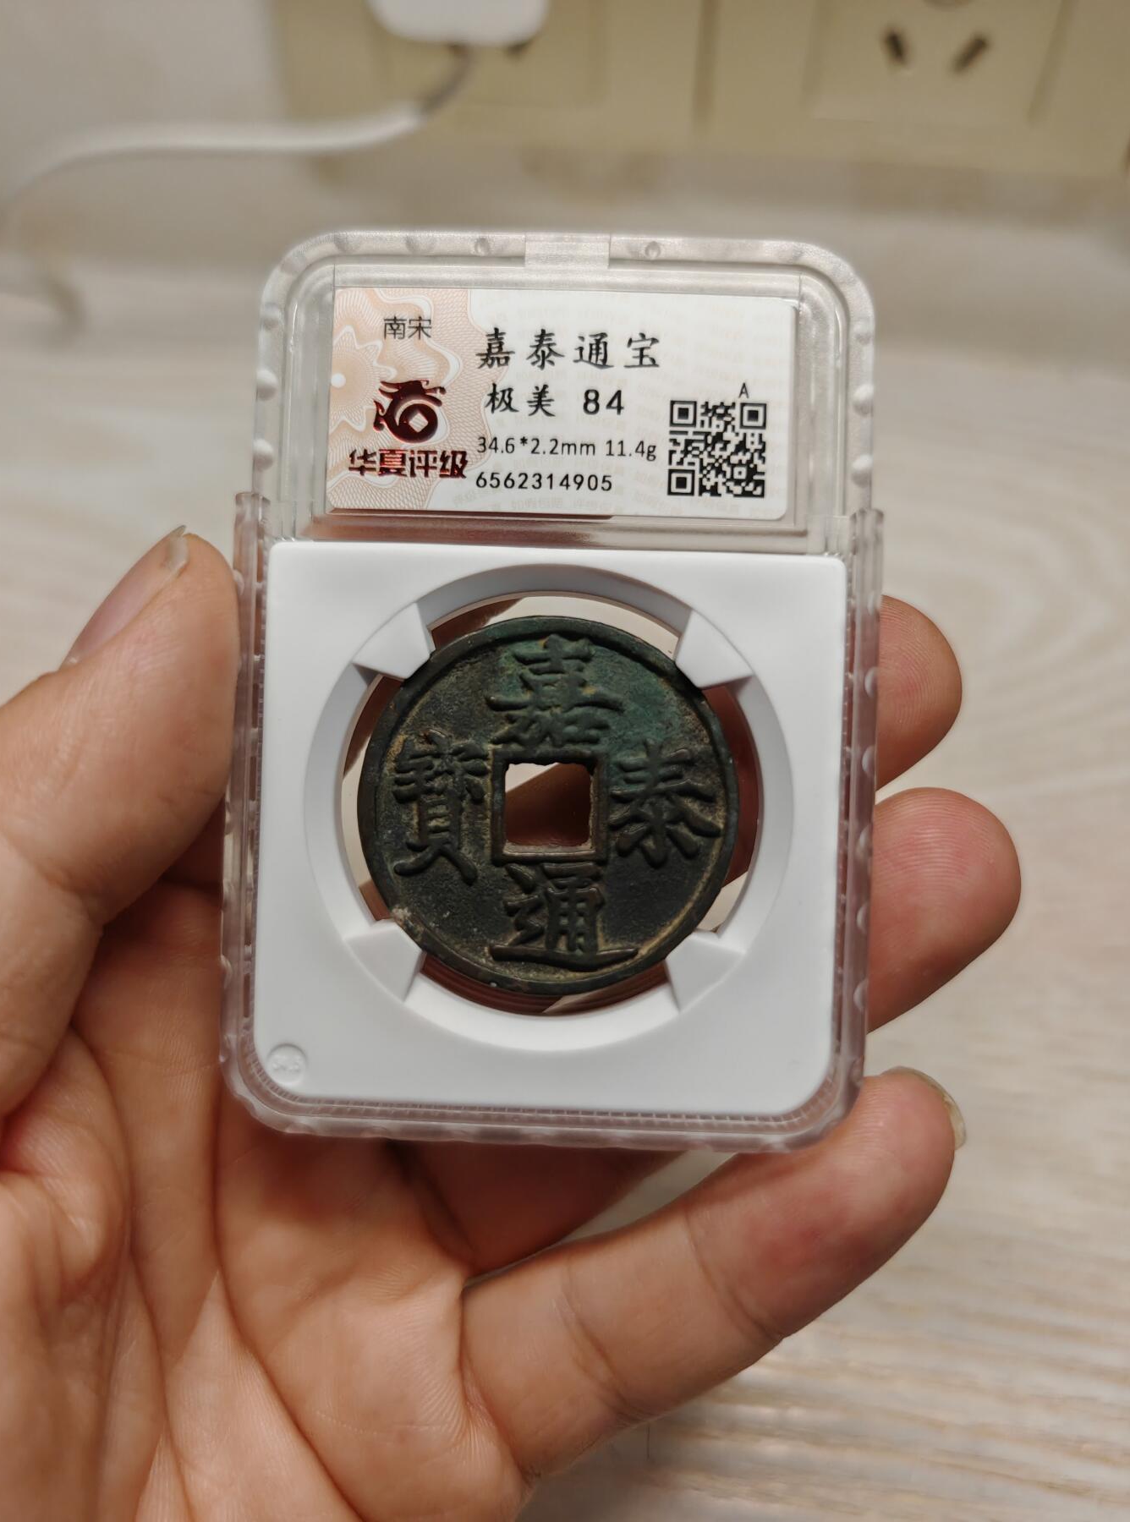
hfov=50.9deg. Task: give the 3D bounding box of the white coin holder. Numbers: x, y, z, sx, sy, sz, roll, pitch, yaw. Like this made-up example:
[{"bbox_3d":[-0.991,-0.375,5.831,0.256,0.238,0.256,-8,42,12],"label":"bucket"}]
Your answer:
[{"bbox_3d":[-0.001,-0.006,0.109,0.059,0.009,0.083,2,90,1],"label":"white coin holder"}]

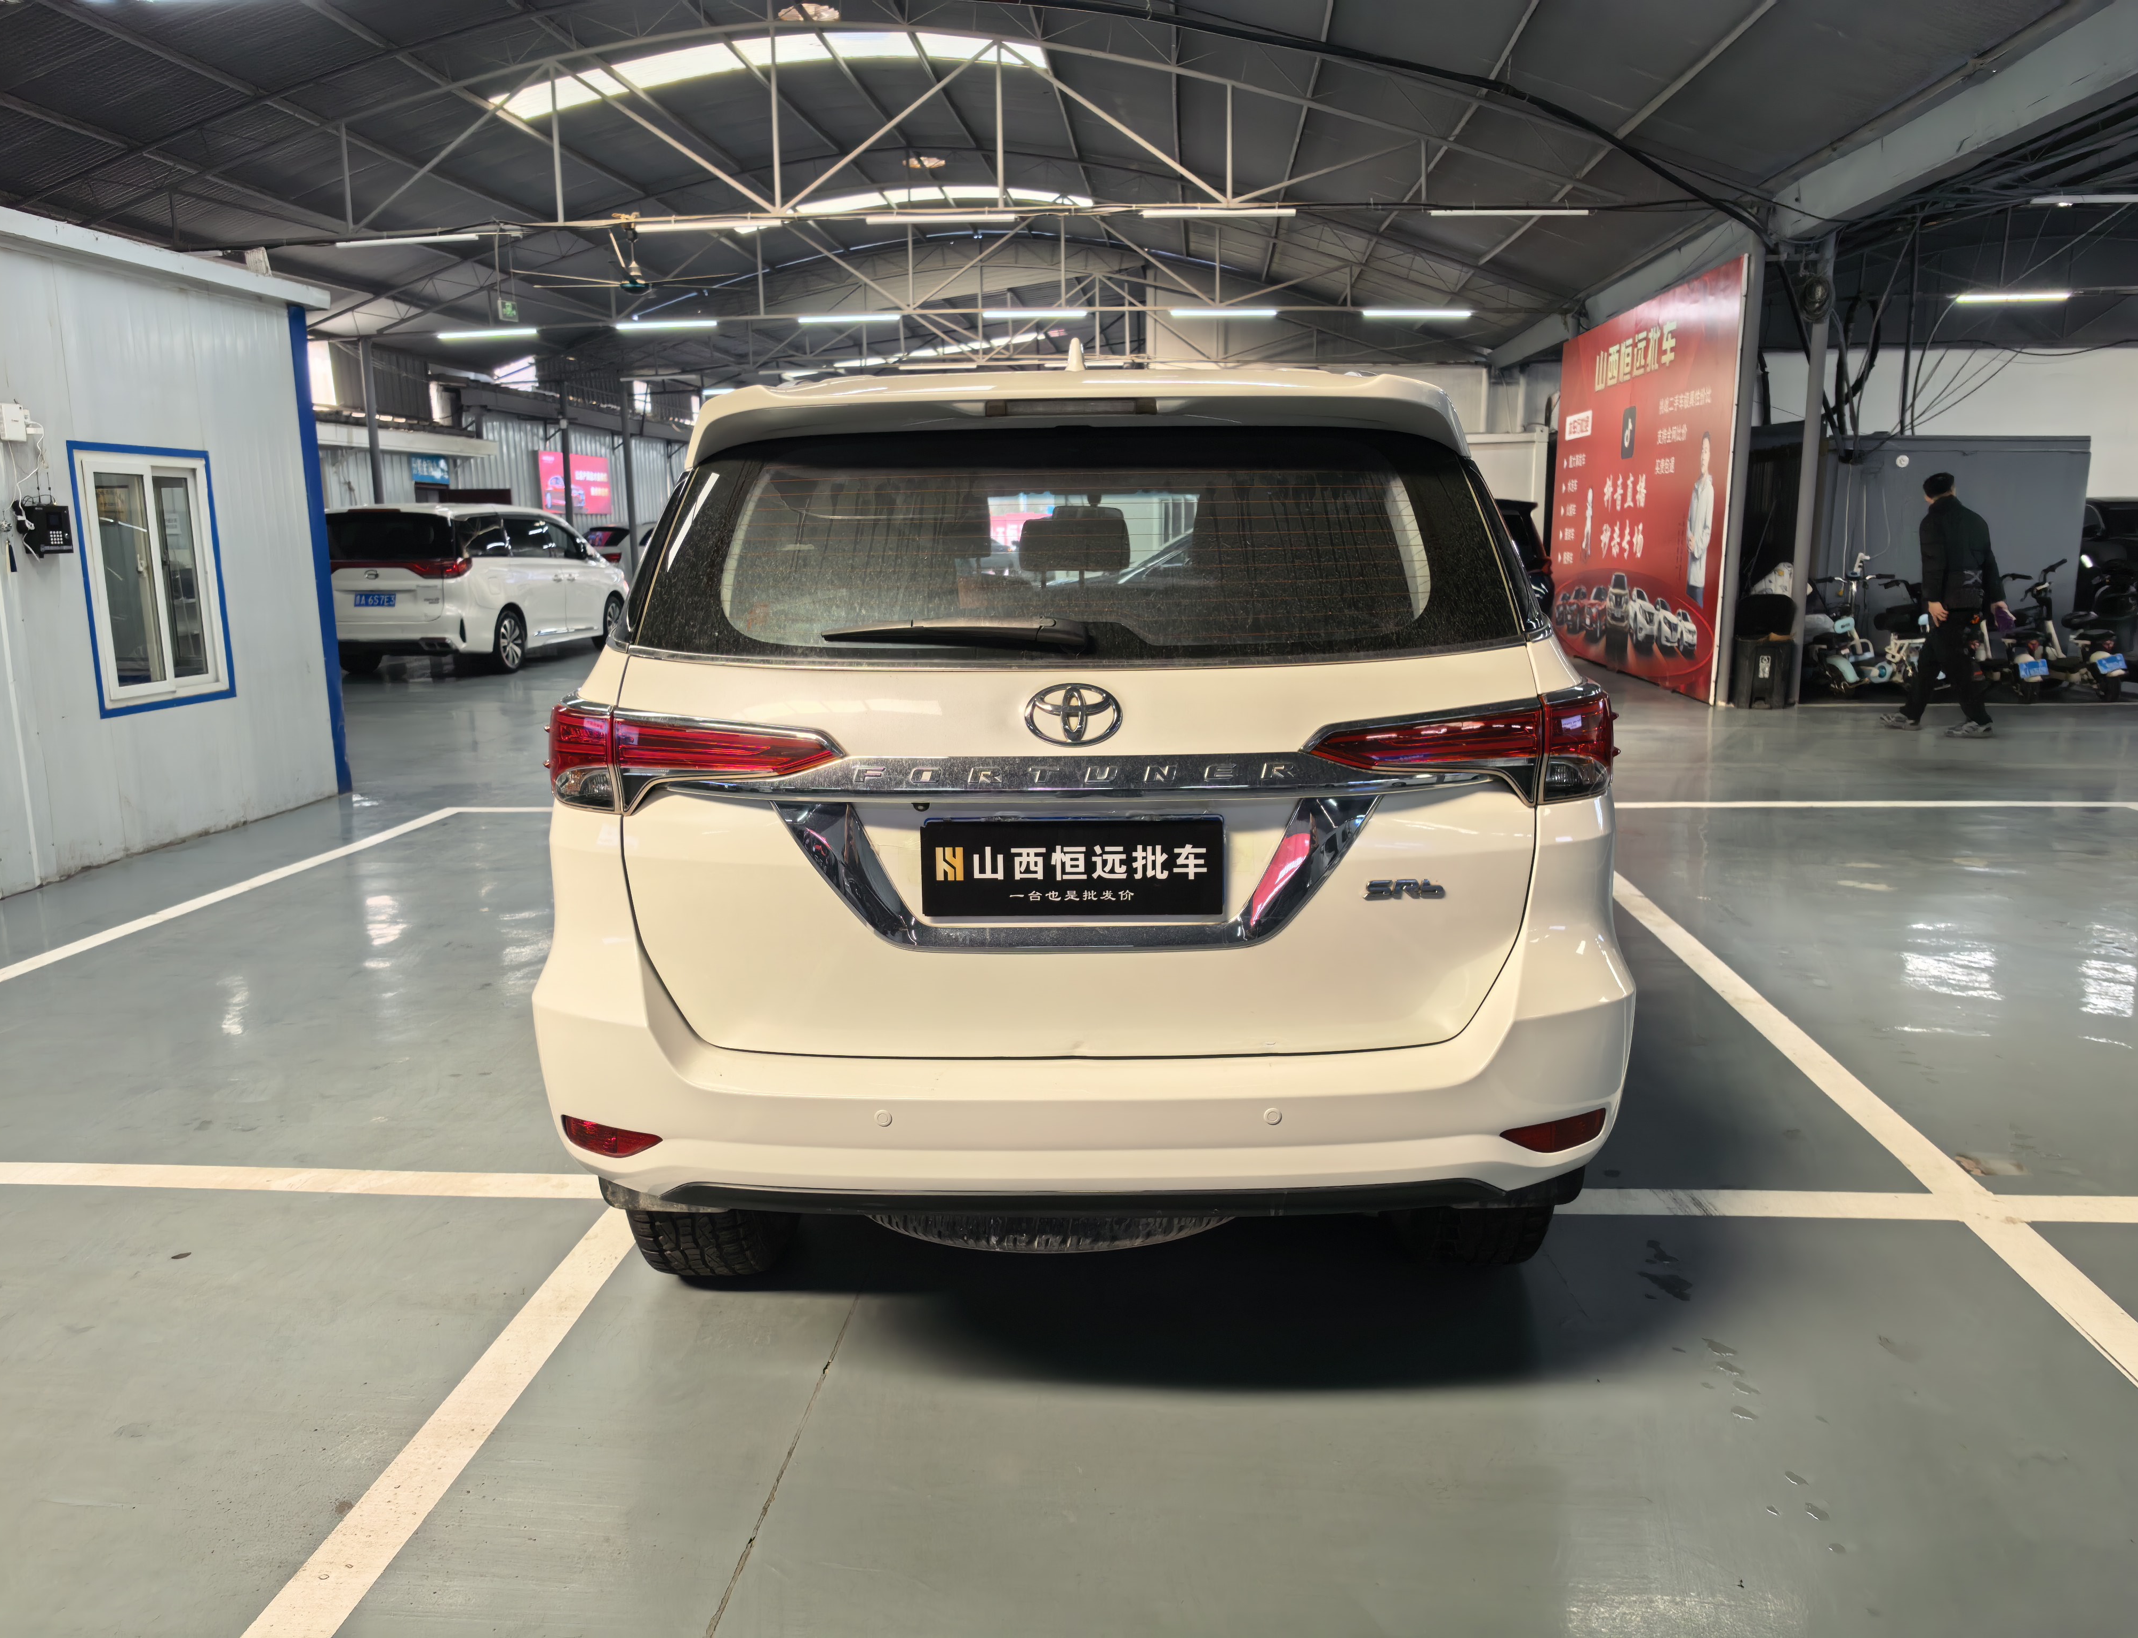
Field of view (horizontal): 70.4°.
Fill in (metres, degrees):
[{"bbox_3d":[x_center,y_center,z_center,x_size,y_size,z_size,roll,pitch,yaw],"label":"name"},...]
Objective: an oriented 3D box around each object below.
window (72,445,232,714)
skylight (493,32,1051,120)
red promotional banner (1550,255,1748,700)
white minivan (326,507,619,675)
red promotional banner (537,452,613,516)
[{"bbox_3d":[-4.594,-1.218,7.650,0.090,1.300,1.030,0,11,5],"label":"window"},{"bbox_3d":[-2.806,-7.083,14.245,5.300,0.550,0.900,0,11,5],"label":"skylight"},{"bbox_3d":[5.541,-3.237,15.064,0.080,3.523,6.089,0,11,5],"label":"red promotional banner"},{"bbox_3d":[-6.969,-2.818,18.314,1.880,1.820,5.100,0,11,6],"label":"white minivan"},{"bbox_3d":[-8.440,-5.757,26.118,0.060,1.000,2.950,0,11,5],"label":"red promotional banner"}]

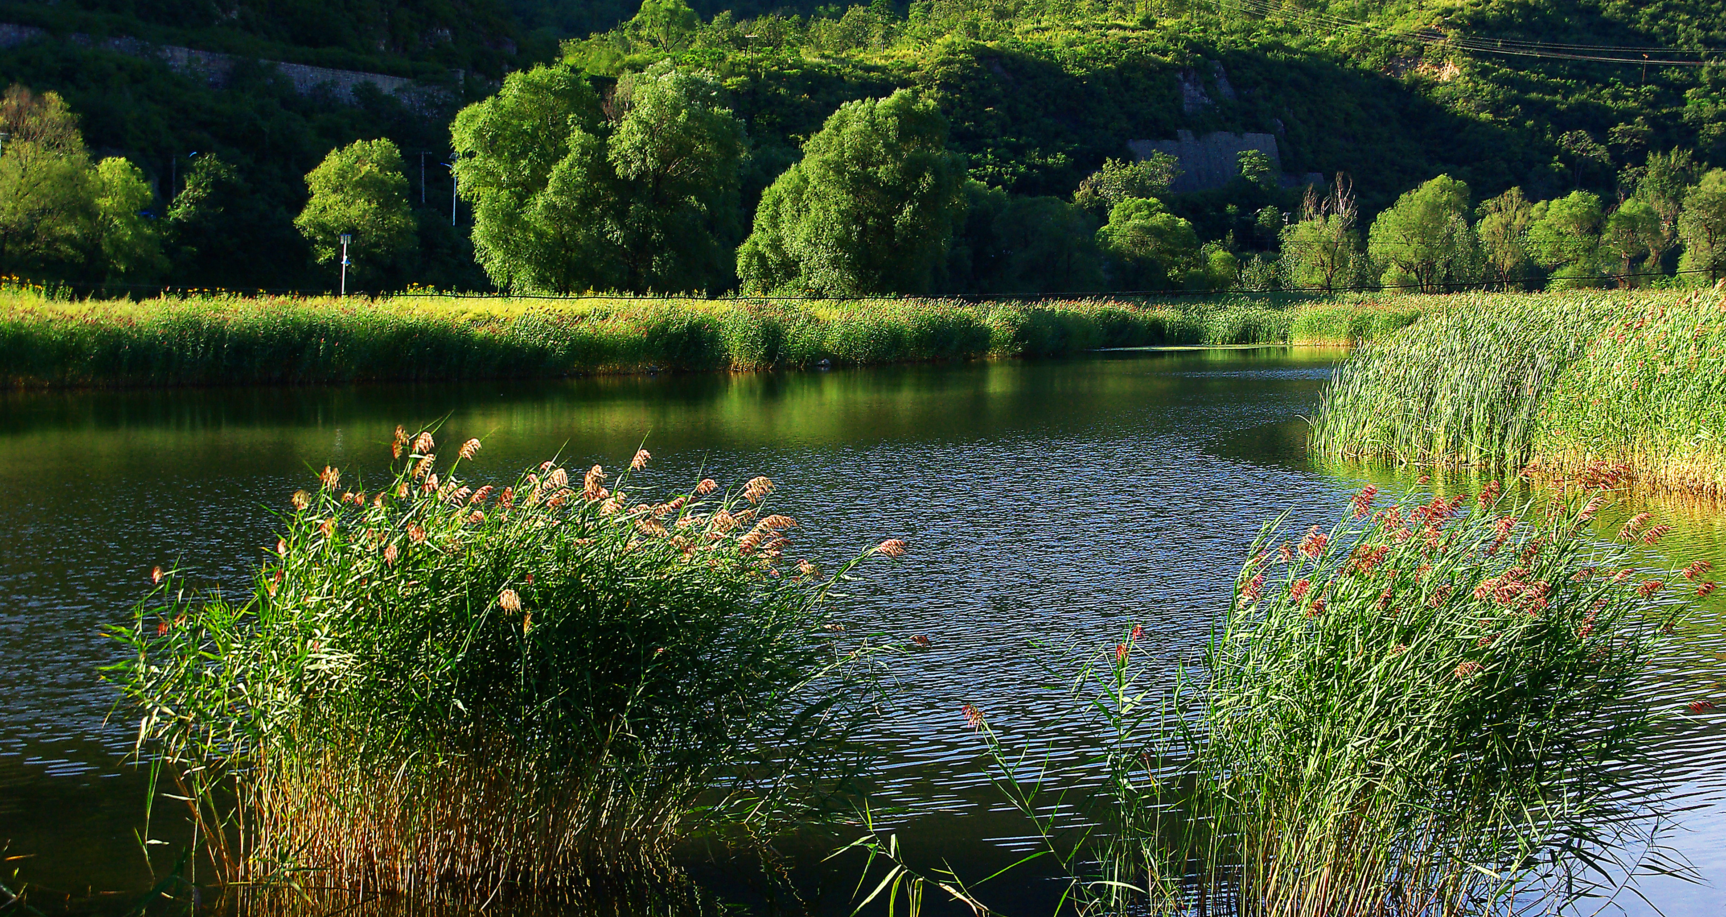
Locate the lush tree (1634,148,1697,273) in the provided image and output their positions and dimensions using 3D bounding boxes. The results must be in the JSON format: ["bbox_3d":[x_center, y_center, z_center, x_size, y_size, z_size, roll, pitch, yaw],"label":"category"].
[{"bbox_3d":[62.270,-18.730,190.000,4.770,10.670,4.770,0,4,0],"label":"lush tree"}]

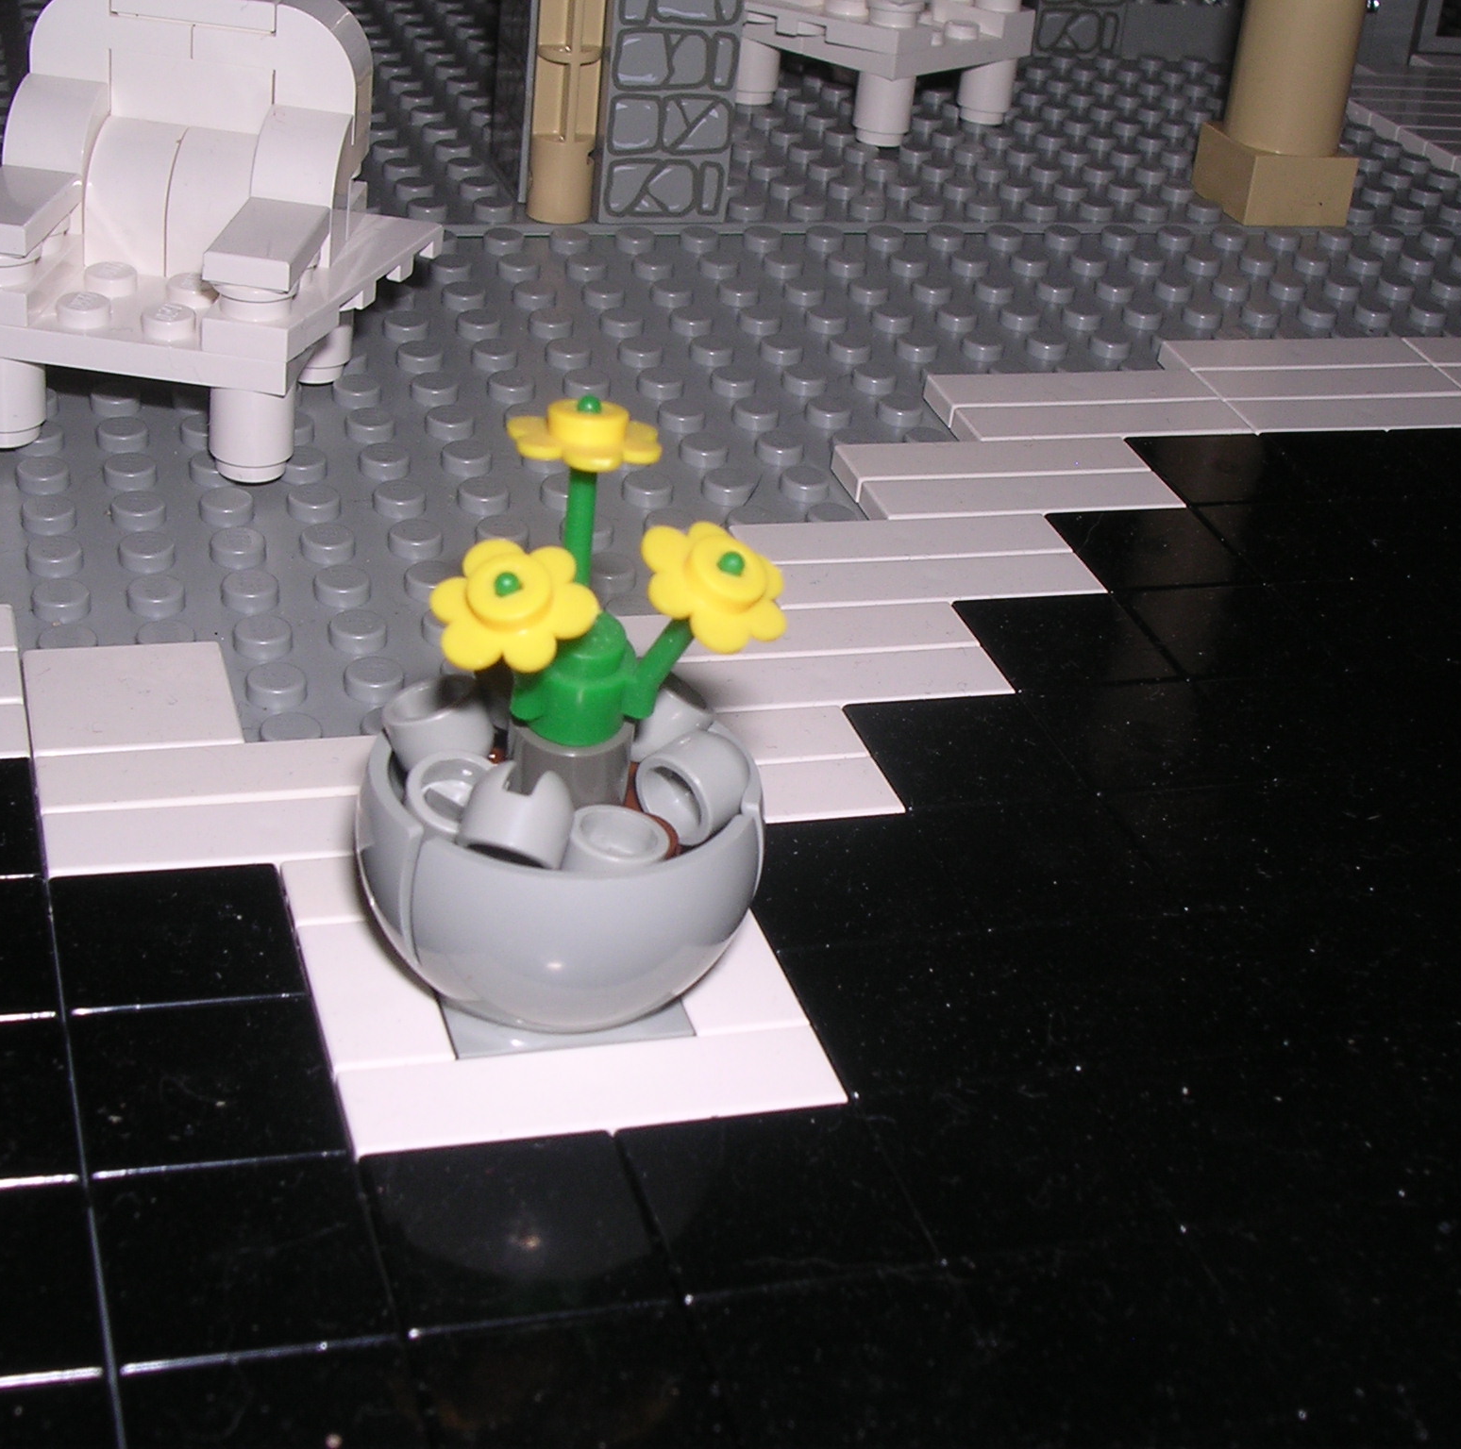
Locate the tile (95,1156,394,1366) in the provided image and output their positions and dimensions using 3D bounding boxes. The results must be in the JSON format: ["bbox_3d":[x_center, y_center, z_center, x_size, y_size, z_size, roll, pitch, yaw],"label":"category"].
[{"bbox_3d":[-0.028,0.032,0.138,0.016,0.003,0.016,-4,32,-17],"label":"tile"}]

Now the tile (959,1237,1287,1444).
[{"bbox_3d":[0.022,0.037,0.140,0.016,0.003,0.016,-4,32,-17],"label":"tile"}]

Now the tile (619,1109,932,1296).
[{"bbox_3d":[0.003,0.030,0.147,0.016,0.003,0.016,-4,32,-17],"label":"tile"}]

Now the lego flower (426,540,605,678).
[{"bbox_3d":[-0.013,-0.007,0.141,0.010,0.003,0.010,-20,58,-7],"label":"lego flower"}]

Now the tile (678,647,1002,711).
[{"bbox_3d":[0.008,-0.002,0.203,0.032,0.003,0.008,-4,32,-17],"label":"tile"}]

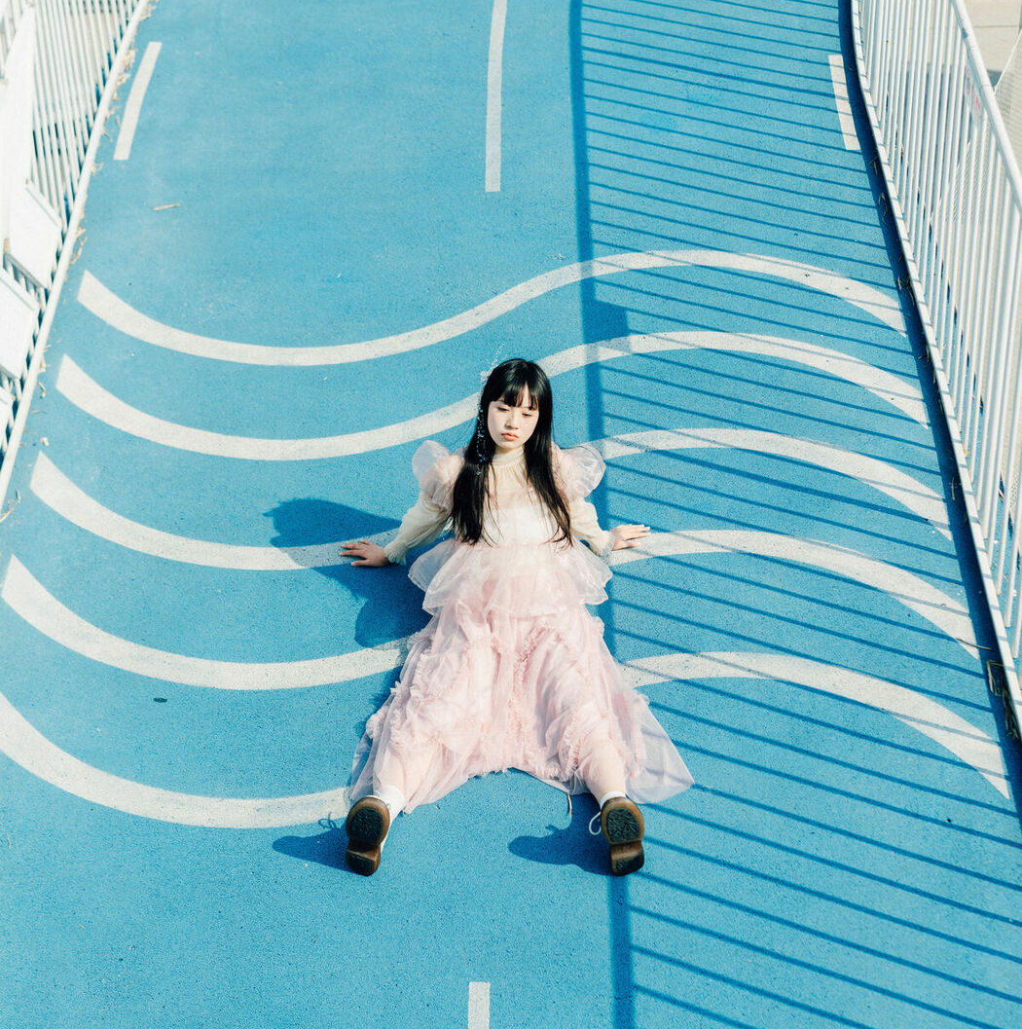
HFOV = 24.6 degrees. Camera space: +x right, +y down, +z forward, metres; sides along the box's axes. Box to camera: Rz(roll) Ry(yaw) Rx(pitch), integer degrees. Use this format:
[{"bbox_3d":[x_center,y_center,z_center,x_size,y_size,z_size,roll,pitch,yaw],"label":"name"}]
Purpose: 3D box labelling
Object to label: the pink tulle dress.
[{"bbox_3d":[0.022,0.211,6.044,0.860,0.531,1.054,-1,37,1],"label":"pink tulle dress"}]

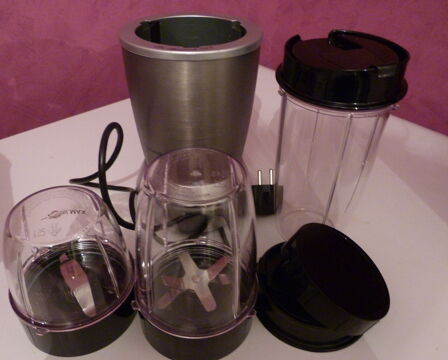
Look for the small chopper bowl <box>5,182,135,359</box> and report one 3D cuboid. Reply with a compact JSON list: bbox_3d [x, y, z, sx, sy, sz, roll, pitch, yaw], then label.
[{"bbox_3d":[-0.110,0.060,0.281,0.093,0.100,0.093,1,37,-1],"label":"small chopper bowl"}]

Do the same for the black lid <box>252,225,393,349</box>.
[{"bbox_3d":[0.074,0.069,0.300,0.097,0.074,0.100,2,37,0],"label":"black lid"}]

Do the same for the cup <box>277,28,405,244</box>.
[{"bbox_3d":[0.087,-0.024,0.338,0.097,0.180,0.097,2,37,0],"label":"cup"}]

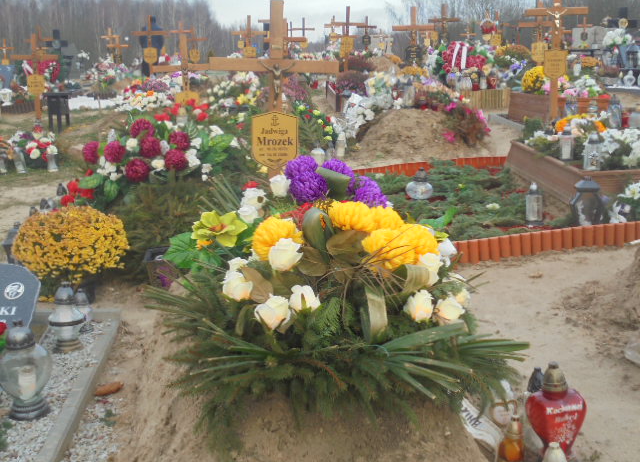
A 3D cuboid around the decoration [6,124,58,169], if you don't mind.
[{"bbox_3d":[-2.821,-0.828,7.800,0.500,0.439,0.400,-2,13,-8],"label":"decoration"}]

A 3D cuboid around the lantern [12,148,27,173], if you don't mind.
[{"bbox_3d":[-3.132,-0.731,8.300,0.105,0.270,0.105,-2,14,0],"label":"lantern"}]

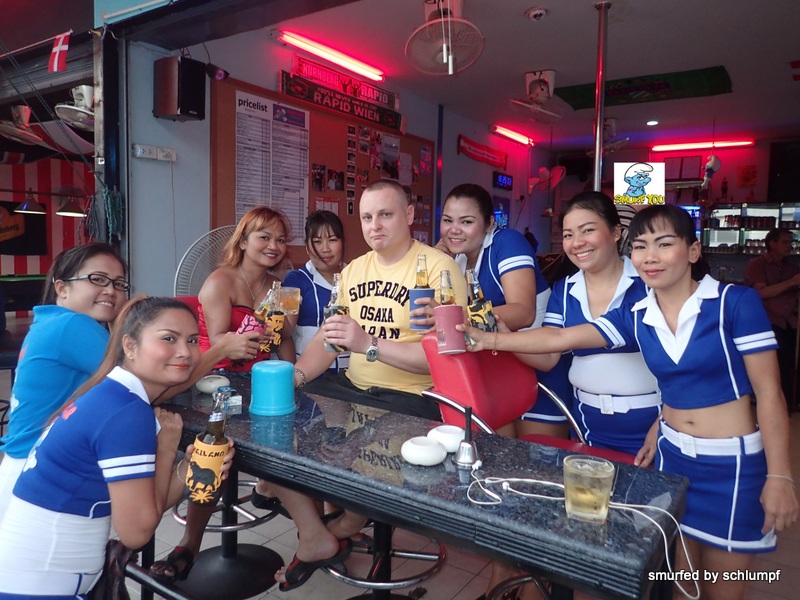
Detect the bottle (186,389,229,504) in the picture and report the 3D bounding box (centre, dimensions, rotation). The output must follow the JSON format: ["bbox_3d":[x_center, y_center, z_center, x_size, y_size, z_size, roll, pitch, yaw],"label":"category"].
[{"bbox_3d":[-0.405,0.309,1.220,0.076,0.238,0.076,8,4,-18],"label":"bottle"}]

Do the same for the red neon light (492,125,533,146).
[{"bbox_3d":[1.305,-1.910,6.700,0.080,0.070,0.900,4,4,41],"label":"red neon light"}]

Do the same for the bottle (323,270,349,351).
[{"bbox_3d":[-0.186,0.037,1.690,0.071,0.235,0.071,1,5,0],"label":"bottle"}]

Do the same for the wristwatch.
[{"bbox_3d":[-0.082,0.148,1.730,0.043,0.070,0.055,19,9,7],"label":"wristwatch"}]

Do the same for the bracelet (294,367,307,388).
[{"bbox_3d":[-0.313,0.240,1.790,0.020,0.072,0.062,-49,5,-24],"label":"bracelet"}]

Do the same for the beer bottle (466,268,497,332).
[{"bbox_3d":[0.235,0.022,1.700,0.071,0.235,0.071,-12,5,0],"label":"beer bottle"}]

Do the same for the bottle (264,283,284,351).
[{"bbox_3d":[-0.406,0.056,1.860,0.071,0.235,0.071,4,5,0],"label":"bottle"}]

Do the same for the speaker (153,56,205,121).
[{"bbox_3d":[-1.272,-1.207,3.355,0.210,0.325,0.165,5,7,35],"label":"speaker"}]

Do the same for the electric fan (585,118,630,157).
[{"bbox_3d":[2.280,-1.786,6.350,0.420,0.420,0.440,5,7,36],"label":"electric fan"}]

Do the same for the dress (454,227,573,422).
[{"bbox_3d":[0.403,0.078,2.000,0.370,0.640,0.330,6,7,41],"label":"dress"}]

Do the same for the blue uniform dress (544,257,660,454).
[{"bbox_3d":[0.665,0.211,1.860,0.390,0.690,0.280,3,3,33],"label":"blue uniform dress"}]

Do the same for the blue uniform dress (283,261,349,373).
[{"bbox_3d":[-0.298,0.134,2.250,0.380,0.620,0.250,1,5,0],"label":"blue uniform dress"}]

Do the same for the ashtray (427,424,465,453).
[{"bbox_3d":[0.102,0.287,1.180,0.090,0.042,0.090,1,5,0],"label":"ashtray"}]

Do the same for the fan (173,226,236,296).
[{"bbox_3d":[-0.731,0.425,2.524,0.490,1.440,0.400,0,3,-18],"label":"fan"}]

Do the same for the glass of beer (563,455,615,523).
[{"bbox_3d":[0.311,0.312,0.955,0.083,0.086,0.083,3,3,26],"label":"glass of beer"}]

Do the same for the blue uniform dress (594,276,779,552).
[{"bbox_3d":[0.769,0.288,1.550,0.280,0.690,0.380,-1,4,-42],"label":"blue uniform dress"}]

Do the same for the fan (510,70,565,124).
[{"bbox_3d":[1.190,-1.752,5.000,0.450,0.370,0.440,2,3,20],"label":"fan"}]

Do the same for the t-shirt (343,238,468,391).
[{"bbox_3d":[0.015,0.062,1.930,0.420,0.510,0.260,4,6,22],"label":"t-shirt"}]

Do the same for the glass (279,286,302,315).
[{"bbox_3d":[-0.398,0.002,2.120,0.083,0.090,0.083,1,3,-11],"label":"glass"}]

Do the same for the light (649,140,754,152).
[{"bbox_3d":[3.953,-2.019,7.600,1.200,0.070,0.070,3,3,26],"label":"light"}]

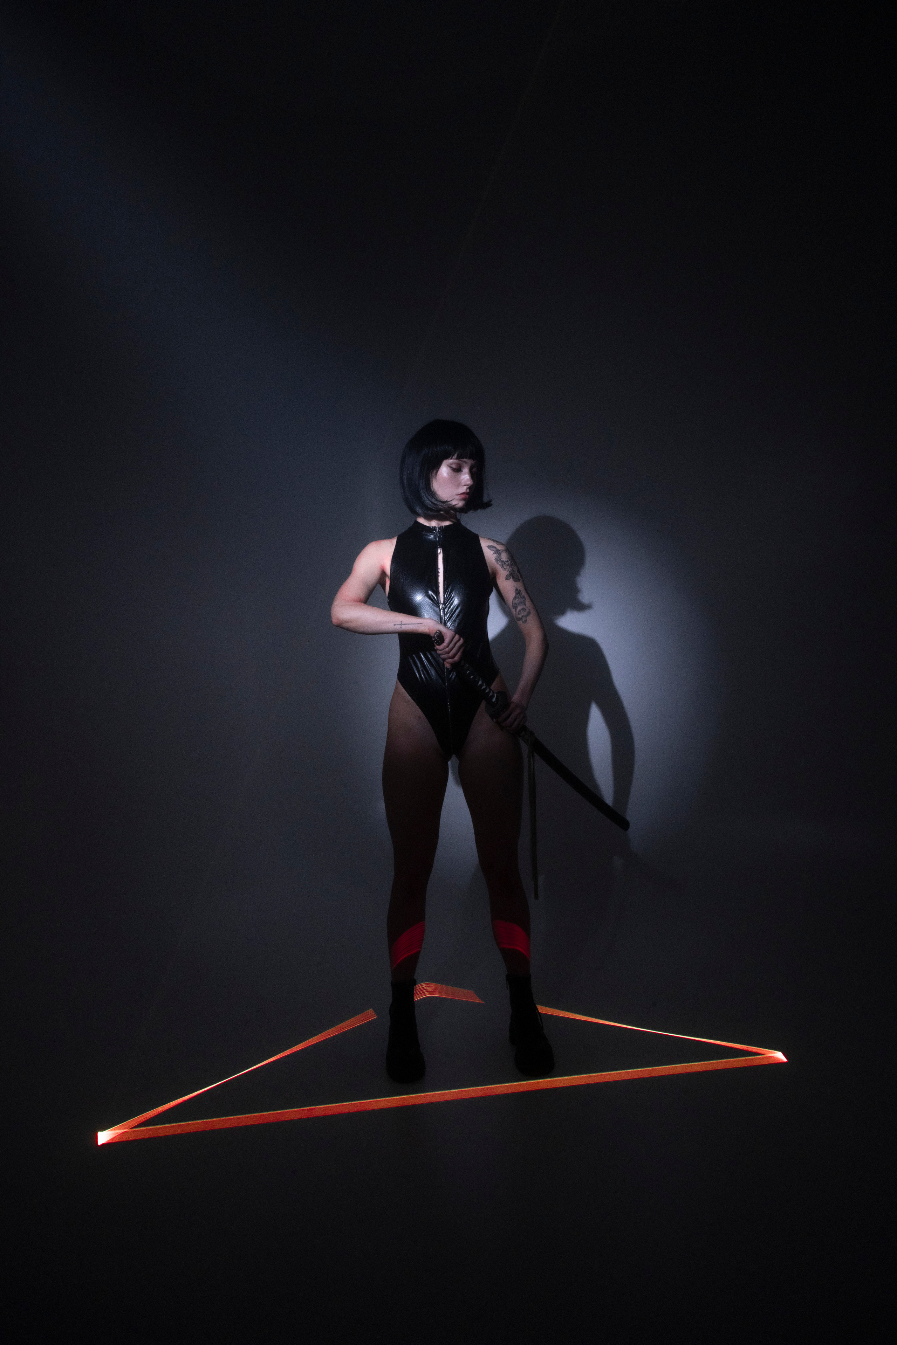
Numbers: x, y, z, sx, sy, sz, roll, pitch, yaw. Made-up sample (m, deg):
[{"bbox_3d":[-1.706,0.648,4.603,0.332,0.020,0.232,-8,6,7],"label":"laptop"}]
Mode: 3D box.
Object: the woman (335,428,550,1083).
[{"bbox_3d":[-0.008,0.178,2.480,0.570,1.700,0.360,-2,1,-3],"label":"woman"}]

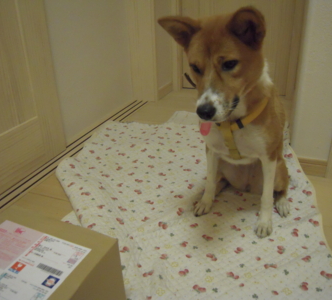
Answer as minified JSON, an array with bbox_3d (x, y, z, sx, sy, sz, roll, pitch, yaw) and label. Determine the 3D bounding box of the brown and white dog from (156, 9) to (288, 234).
[{"bbox_3d":[0.211,-0.120,0.972,0.300,0.555,0.420,8,25,23],"label":"brown and white dog"}]

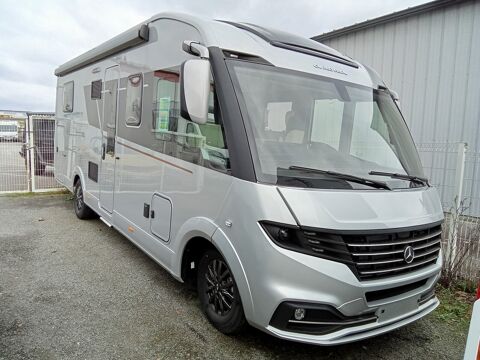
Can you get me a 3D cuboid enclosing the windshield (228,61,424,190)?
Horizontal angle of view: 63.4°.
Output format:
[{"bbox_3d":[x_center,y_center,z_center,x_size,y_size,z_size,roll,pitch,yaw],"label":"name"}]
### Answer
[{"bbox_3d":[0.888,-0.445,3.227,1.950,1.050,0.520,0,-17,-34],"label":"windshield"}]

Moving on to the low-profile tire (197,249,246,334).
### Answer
[{"bbox_3d":[-0.084,0.876,3.217,0.235,0.720,0.720,0,8,-34],"label":"low-profile tire"}]

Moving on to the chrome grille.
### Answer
[{"bbox_3d":[1.111,0.491,2.822,1.500,0.370,0.250,0,8,-34],"label":"chrome grille"}]

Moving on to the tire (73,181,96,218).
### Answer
[{"bbox_3d":[-2.612,0.280,6.625,0.235,0.720,0.720,0,8,-34],"label":"tire"}]

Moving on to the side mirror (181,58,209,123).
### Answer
[{"bbox_3d":[-0.342,-0.647,2.886,0.200,0.480,0.150,2,7,-22],"label":"side mirror"}]

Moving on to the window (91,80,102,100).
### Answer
[{"bbox_3d":[-2.070,-1.308,5.663,0.060,0.260,0.570,0,8,-34],"label":"window"}]

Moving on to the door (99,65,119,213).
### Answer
[{"bbox_3d":[-1.696,-0.526,5.126,0.060,1.860,0.620,0,8,-34],"label":"door"}]

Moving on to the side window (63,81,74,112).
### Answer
[{"bbox_3d":[-3.263,-1.573,7.433,0.060,0.560,0.950,0,8,-34],"label":"side window"}]

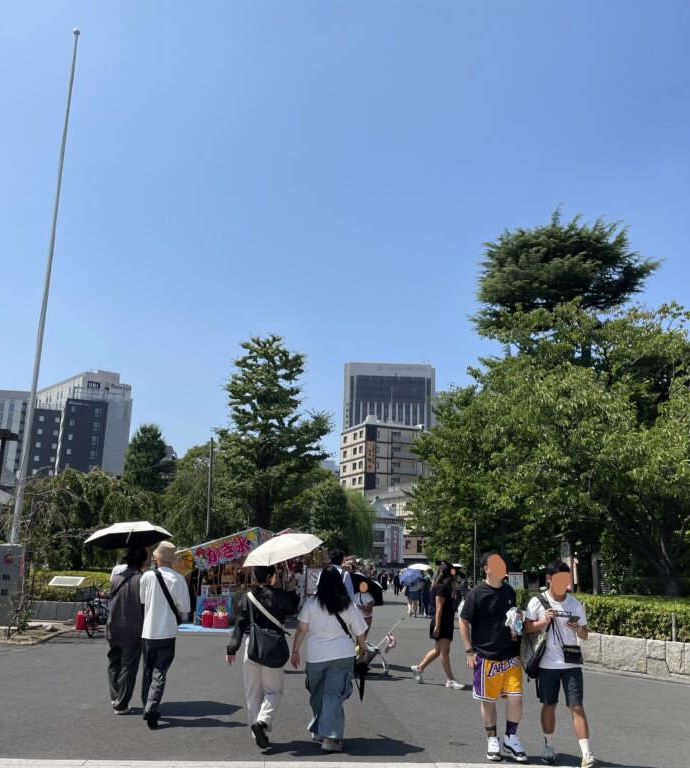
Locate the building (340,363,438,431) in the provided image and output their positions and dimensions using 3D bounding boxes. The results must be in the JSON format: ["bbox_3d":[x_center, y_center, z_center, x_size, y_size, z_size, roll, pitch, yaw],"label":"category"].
[{"bbox_3d":[22.031,44.327,396.945,46.000,106.000,24.000,1,-14,2],"label":"building"}]

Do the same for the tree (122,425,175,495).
[{"bbox_3d":[-13.862,8.190,53.464,4.200,11.200,4.200,2,-13,0],"label":"tree"}]

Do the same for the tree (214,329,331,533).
[{"bbox_3d":[-3.039,3.233,33.147,4.792,11.017,4.700,2,-14,0],"label":"tree"}]

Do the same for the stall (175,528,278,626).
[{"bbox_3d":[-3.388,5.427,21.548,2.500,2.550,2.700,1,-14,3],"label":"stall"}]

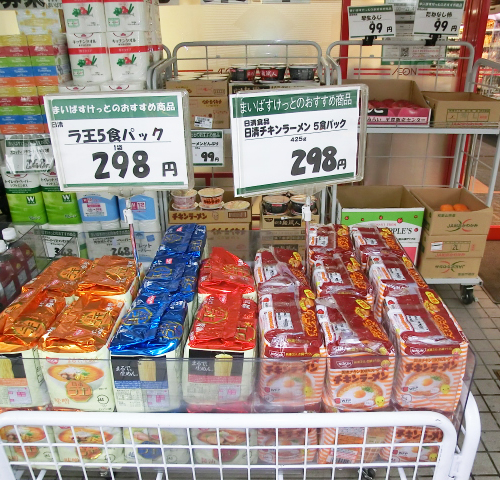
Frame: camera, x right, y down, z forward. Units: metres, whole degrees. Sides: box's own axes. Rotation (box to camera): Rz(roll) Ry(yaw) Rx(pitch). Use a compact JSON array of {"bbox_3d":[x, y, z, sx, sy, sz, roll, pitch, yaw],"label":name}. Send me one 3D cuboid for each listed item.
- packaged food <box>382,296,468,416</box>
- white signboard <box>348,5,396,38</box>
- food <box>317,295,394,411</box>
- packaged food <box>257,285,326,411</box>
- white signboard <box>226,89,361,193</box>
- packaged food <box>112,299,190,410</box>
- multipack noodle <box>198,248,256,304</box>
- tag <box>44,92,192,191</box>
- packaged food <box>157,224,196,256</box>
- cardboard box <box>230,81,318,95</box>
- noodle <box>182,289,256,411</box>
[{"bbox_3d":[0.317,0.206,0.861,0.112,0.147,0.188,-1,22,0],"label":"packaged food"},{"bbox_3d":[0.668,-1.190,2.420,0.255,0.185,0.010,-3,8,1],"label":"white signboard"},{"bbox_3d":[0.192,0.210,0.856,0.112,0.143,0.185,-1,22,0],"label":"food"},{"bbox_3d":[0.076,0.203,0.860,0.112,0.143,0.188,-1,22,0],"label":"packaged food"},{"bbox_3d":[0.106,-0.214,0.962,0.305,0.222,0.012,-10,25,-17],"label":"white signboard"},{"bbox_3d":[-0.191,0.231,0.937,0.130,0.147,0.184,-1,25,3],"label":"packaged food"},{"bbox_3d":[-0.049,0.136,1.021,0.118,0.160,0.185,-1,22,0],"label":"multipack noodle"},{"bbox_3d":[-0.285,-0.213,0.992,0.308,0.217,0.012,-1,20,2],"label":"tag"},{"bbox_3d":[-0.179,0.059,1.292,0.127,0.146,0.185,-1,25,3],"label":"packaged food"},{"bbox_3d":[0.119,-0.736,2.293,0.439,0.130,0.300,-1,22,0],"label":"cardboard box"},{"bbox_3d":[-0.047,0.225,0.929,0.129,0.143,0.188,-1,25,3],"label":"noodle"}]

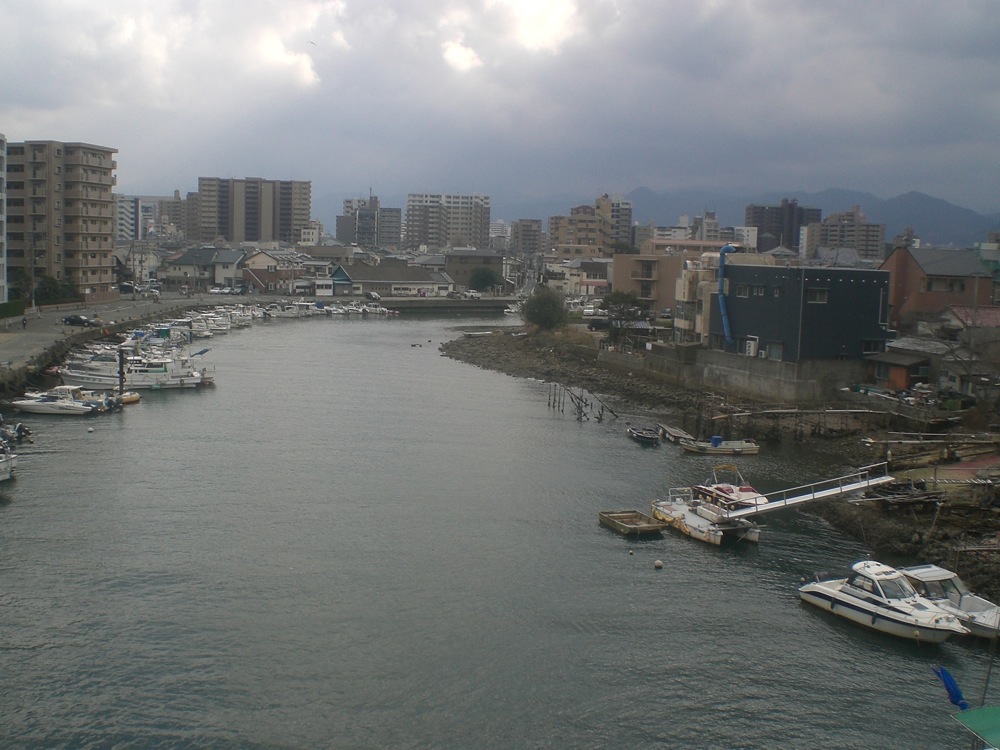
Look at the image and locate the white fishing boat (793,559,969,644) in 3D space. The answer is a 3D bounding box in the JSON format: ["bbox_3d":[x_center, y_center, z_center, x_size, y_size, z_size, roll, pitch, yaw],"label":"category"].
[{"bbox_3d":[14.784,8.383,41.654,2.450,2.200,7.200,-2,7,-27],"label":"white fishing boat"}]

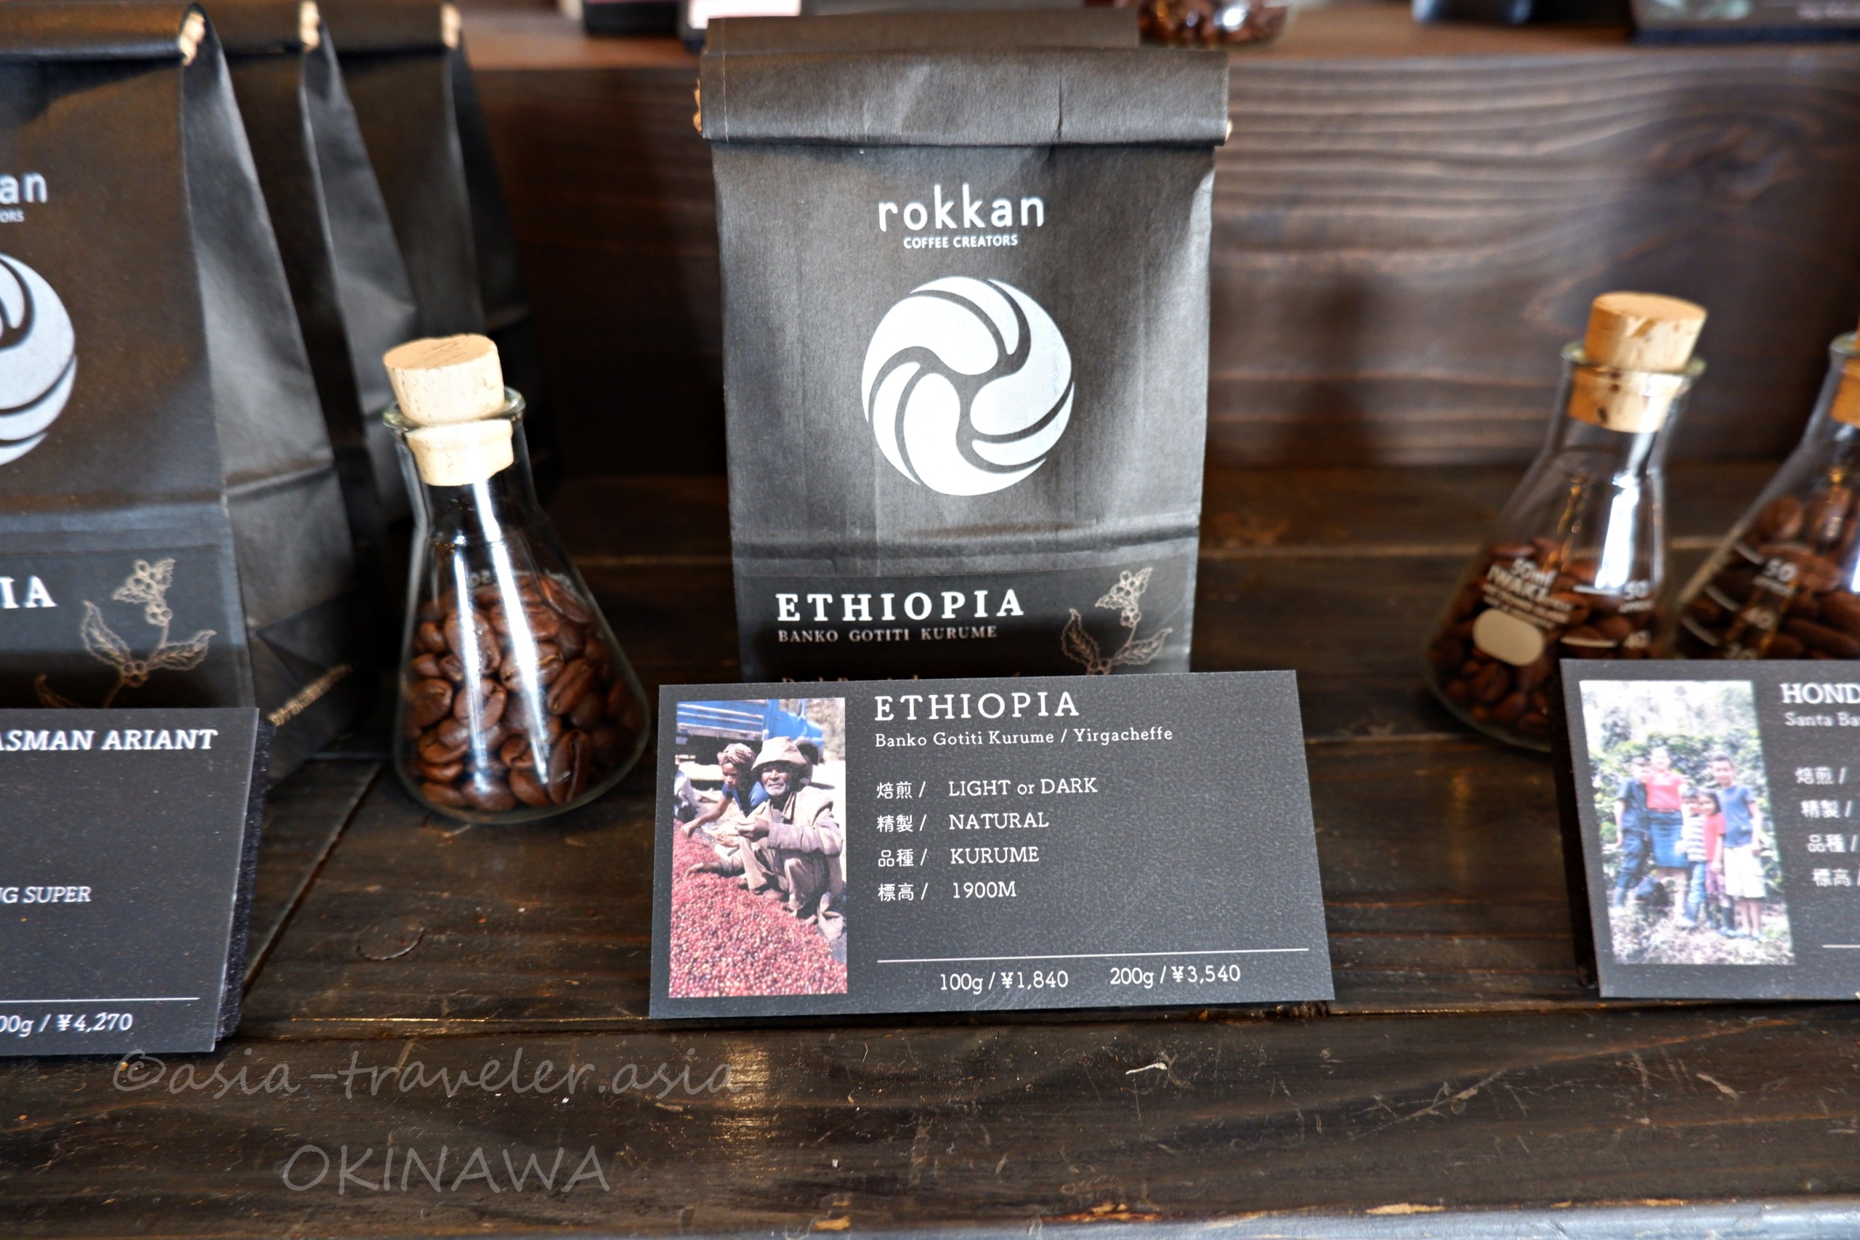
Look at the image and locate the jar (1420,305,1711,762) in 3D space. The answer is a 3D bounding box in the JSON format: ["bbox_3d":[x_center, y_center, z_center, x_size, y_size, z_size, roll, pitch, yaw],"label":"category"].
[{"bbox_3d":[0.137,-0.020,0.246,0.052,0.089,0.052,-1,28,1],"label":"jar"}]

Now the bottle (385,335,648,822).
[{"bbox_3d":[-0.086,-0.009,0.234,0.052,0.090,0.052,-1,28,0],"label":"bottle"}]

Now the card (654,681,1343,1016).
[{"bbox_3d":[0.009,0.037,0.202,0.111,0.055,0.006,-1,-16,0],"label":"card"}]

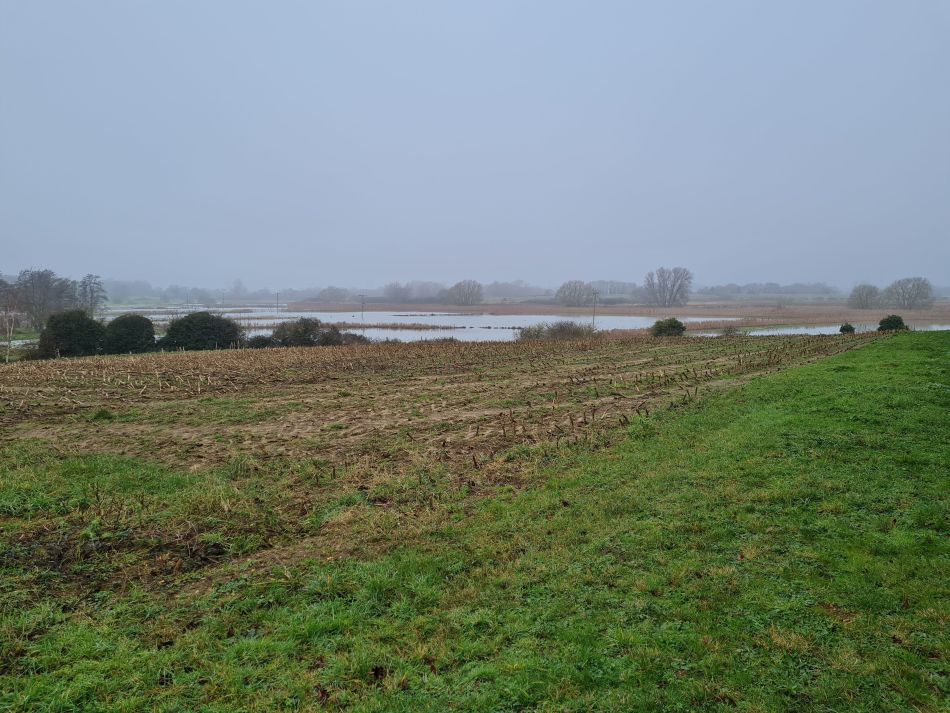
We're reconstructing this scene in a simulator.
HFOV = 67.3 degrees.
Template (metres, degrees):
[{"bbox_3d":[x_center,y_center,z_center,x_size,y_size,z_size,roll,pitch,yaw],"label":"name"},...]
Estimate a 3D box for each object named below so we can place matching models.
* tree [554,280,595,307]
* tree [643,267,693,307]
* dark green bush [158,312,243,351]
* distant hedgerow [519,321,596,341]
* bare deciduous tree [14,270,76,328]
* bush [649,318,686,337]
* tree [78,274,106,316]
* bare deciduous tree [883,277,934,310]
[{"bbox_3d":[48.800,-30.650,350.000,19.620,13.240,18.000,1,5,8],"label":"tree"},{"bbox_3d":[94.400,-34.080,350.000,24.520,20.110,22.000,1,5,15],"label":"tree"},{"bbox_3d":[-26.150,-2.290,68.000,8.000,3.810,5.000,0,5,0],"label":"dark green bush"},{"bbox_3d":[10.400,-3.090,90.000,9.640,2.900,4.500,0,5,0],"label":"distant hedgerow"},{"bbox_3d":[-90.270,-11.980,150.000,13.030,13.030,12.000,-3,6,-31],"label":"bare deciduous tree"},{"bbox_3d":[20.330,-2.990,75.000,3.780,2.000,3.400,1,5,15],"label":"bush"},{"bbox_3d":[-88.660,-13.060,165.000,6.940,11.790,7.000,-3,6,-28],"label":"tree"},{"bbox_3d":[191.330,-27.810,315.000,22.950,15.010,20.000,3,6,31],"label":"bare deciduous tree"}]

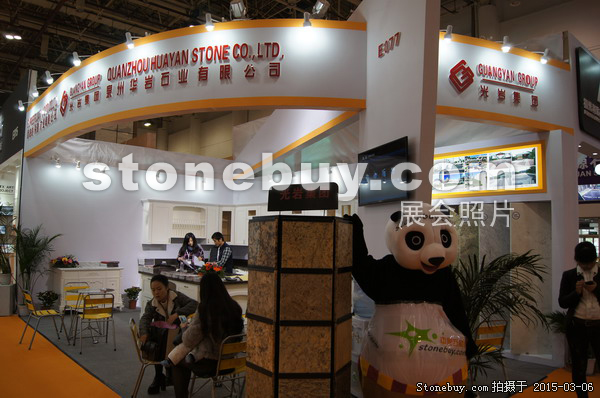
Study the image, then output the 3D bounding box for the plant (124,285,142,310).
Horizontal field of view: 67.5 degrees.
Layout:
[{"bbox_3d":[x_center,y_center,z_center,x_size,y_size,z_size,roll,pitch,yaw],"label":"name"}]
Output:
[{"bbox_3d":[-3.648,2.159,9.845,0.380,0.480,0.380,3,-5,-20],"label":"plant"}]

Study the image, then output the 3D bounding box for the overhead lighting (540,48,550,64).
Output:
[{"bbox_3d":[2.885,-1.675,5.280,0.100,0.180,0.110,2,-4,-25],"label":"overhead lighting"}]

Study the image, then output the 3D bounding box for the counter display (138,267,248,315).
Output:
[{"bbox_3d":[-1.895,1.836,8.164,1.160,0.900,2.800,5,-6,-37],"label":"counter display"}]

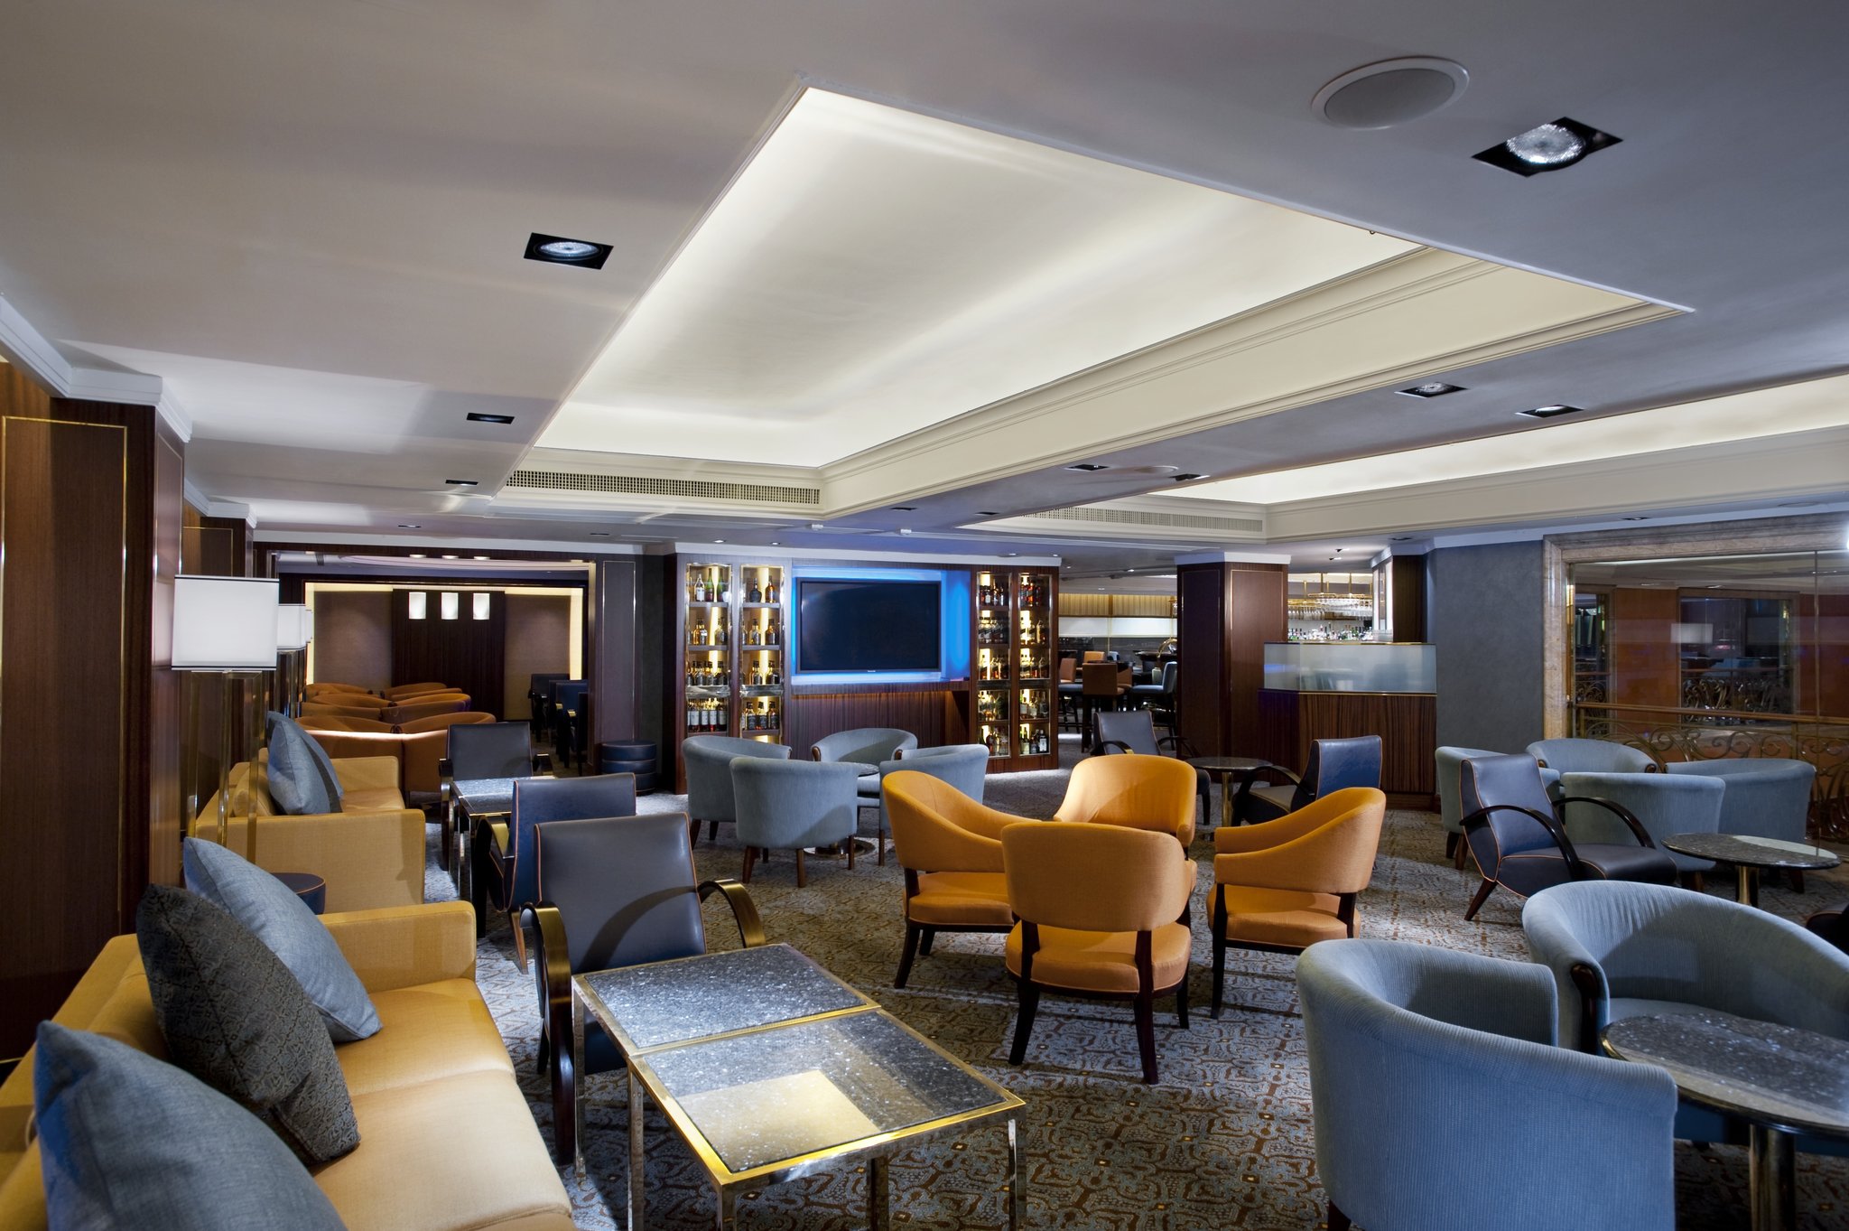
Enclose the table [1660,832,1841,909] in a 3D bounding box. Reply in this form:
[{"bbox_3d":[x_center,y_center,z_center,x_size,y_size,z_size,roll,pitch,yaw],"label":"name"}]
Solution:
[{"bbox_3d":[3.490,1.284,4.420,0.698,0.532,0.698,0,-1,0],"label":"table"}]

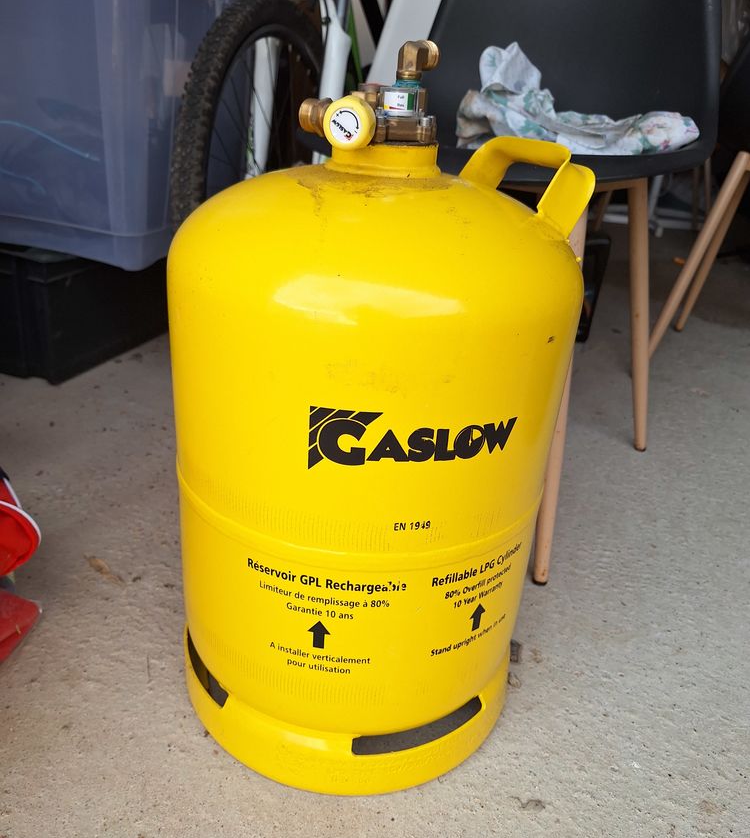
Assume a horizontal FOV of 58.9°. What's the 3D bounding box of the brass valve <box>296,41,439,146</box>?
[{"bbox_3d":[-0.003,-0.218,0.448,0.096,0.064,0.082,12,25,16],"label":"brass valve"}]

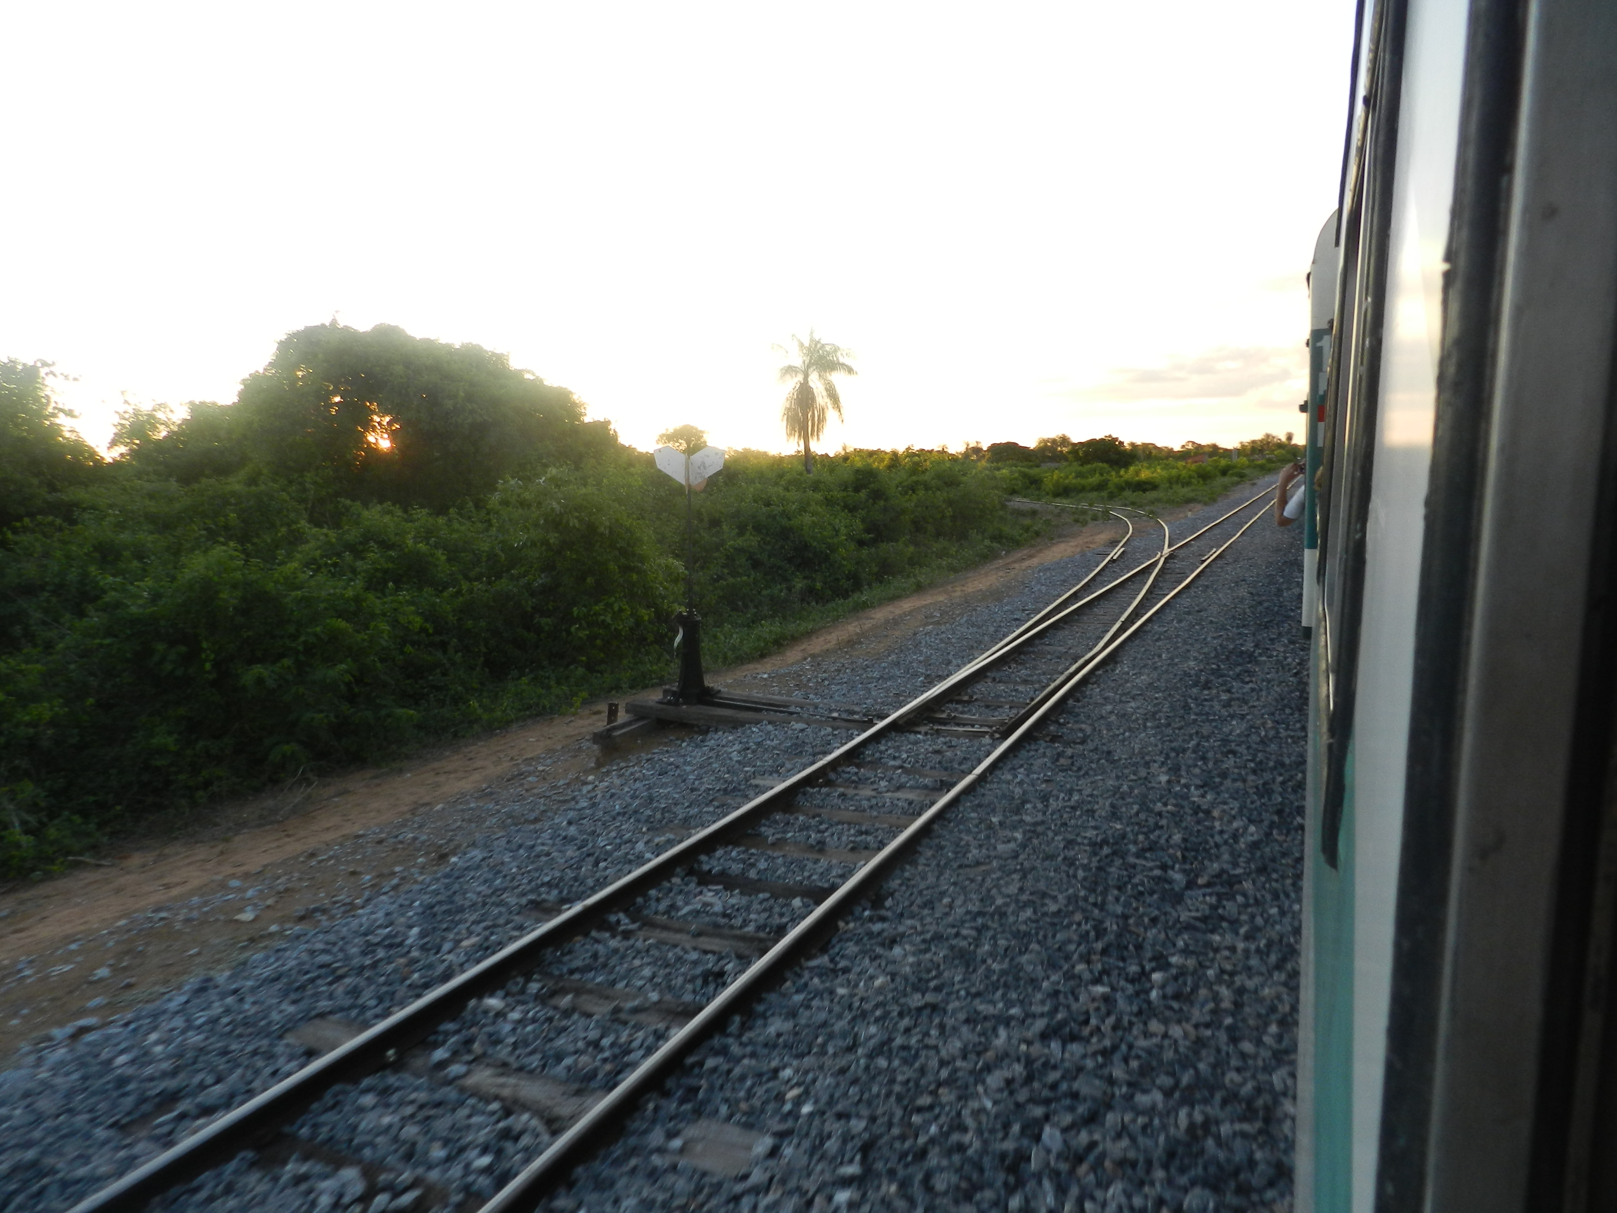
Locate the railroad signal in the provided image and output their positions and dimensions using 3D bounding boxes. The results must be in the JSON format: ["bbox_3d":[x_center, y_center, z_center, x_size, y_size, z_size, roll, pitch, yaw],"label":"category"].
[{"bbox_3d":[-1.128,-0.311,10.098,0.660,2.380,0.400,2,8,19],"label":"railroad signal"}]

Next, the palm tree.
[{"bbox_3d":[0.349,-9.379,55.242,4.200,9.262,4.100,0,8,0],"label":"palm tree"}]

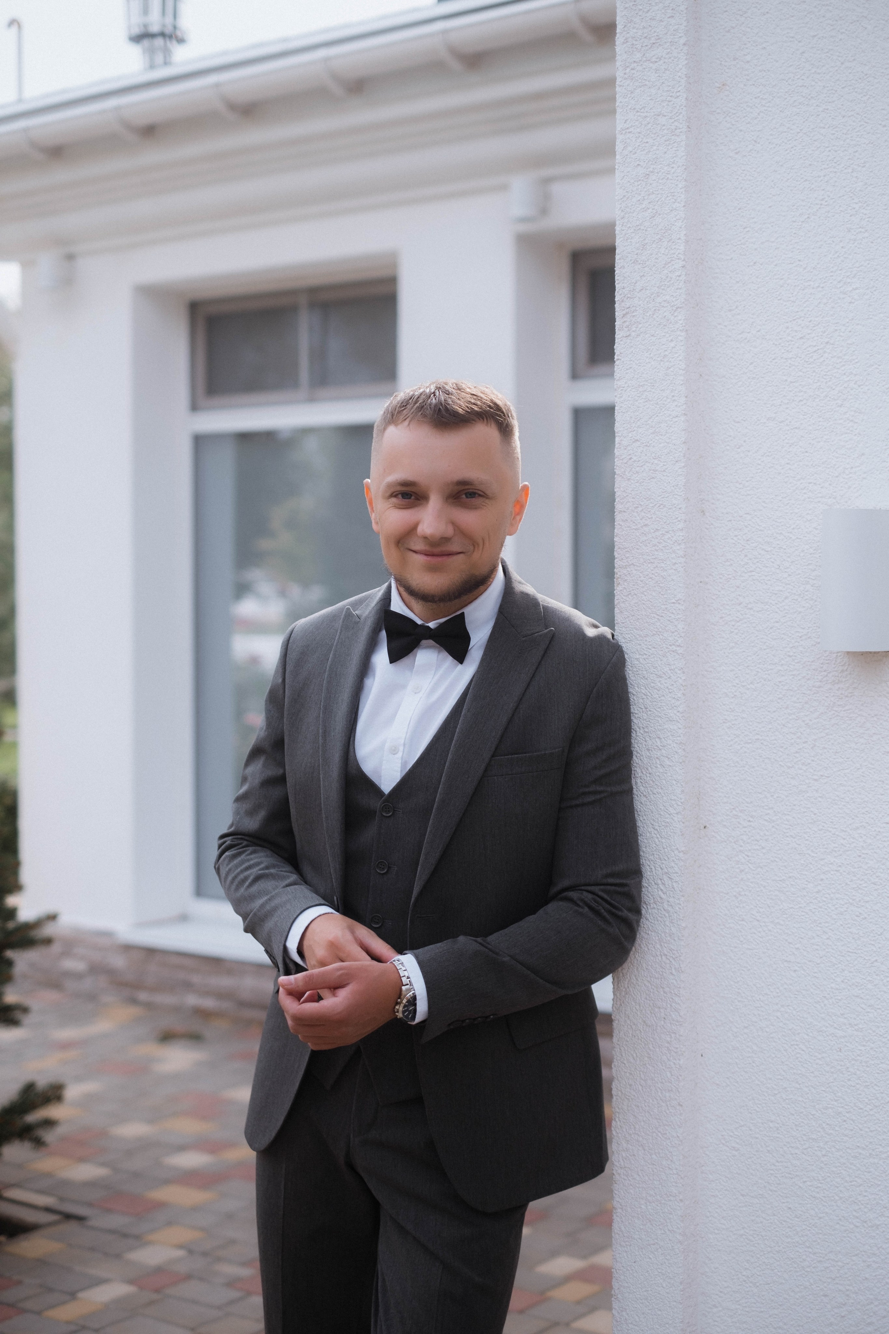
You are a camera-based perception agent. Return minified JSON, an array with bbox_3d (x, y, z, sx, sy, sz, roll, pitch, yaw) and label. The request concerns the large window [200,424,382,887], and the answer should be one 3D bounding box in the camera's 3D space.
[{"bbox_3d":[-0.475,-0.002,7.335,1.265,1.968,0.100,1,2,37],"label":"large window"}]

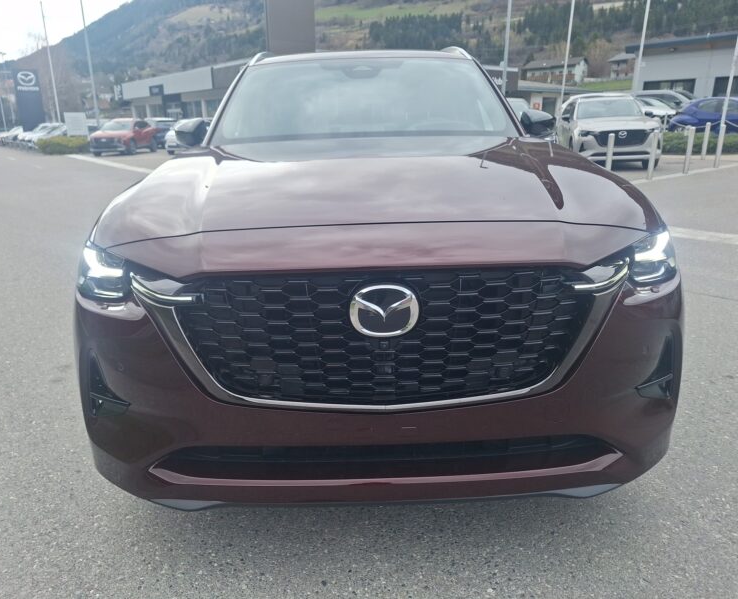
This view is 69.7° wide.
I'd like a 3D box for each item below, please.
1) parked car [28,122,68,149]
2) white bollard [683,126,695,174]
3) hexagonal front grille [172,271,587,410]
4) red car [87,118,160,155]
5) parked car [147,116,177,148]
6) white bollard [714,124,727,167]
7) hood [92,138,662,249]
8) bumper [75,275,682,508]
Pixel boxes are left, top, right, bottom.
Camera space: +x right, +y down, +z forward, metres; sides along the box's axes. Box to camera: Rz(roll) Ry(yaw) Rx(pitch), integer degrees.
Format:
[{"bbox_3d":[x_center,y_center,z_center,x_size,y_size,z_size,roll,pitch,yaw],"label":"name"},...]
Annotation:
[{"bbox_3d":[-20.272,-10.878,35.251,1.820,1.580,4.400,5,20,20],"label":"parked car"},{"bbox_3d":[6.487,-3.008,10.724,0.085,0.900,0.085,-1,19,0],"label":"white bollard"},{"bbox_3d":[0.041,0.085,1.374,1.080,0.380,0.140,-2,19,-1],"label":"hexagonal front grille"},{"bbox_3d":[-12.036,-8.049,26.213,1.865,1.650,4.500,-1,19,1],"label":"red car"},{"bbox_3d":[-12.575,-9.737,31.126,1.870,1.690,4.650,0,19,3],"label":"parked car"},{"bbox_3d":[7.713,-3.354,11.640,0.085,0.900,0.085,-1,19,0],"label":"white bollard"},{"bbox_3d":[0.015,-0.442,1.988,1.740,0.270,1.320,-2,19,-1],"label":"hood"},{"bbox_3d":[0.041,0.200,1.581,1.840,0.640,0.460,-2,19,-1],"label":"bumper"}]

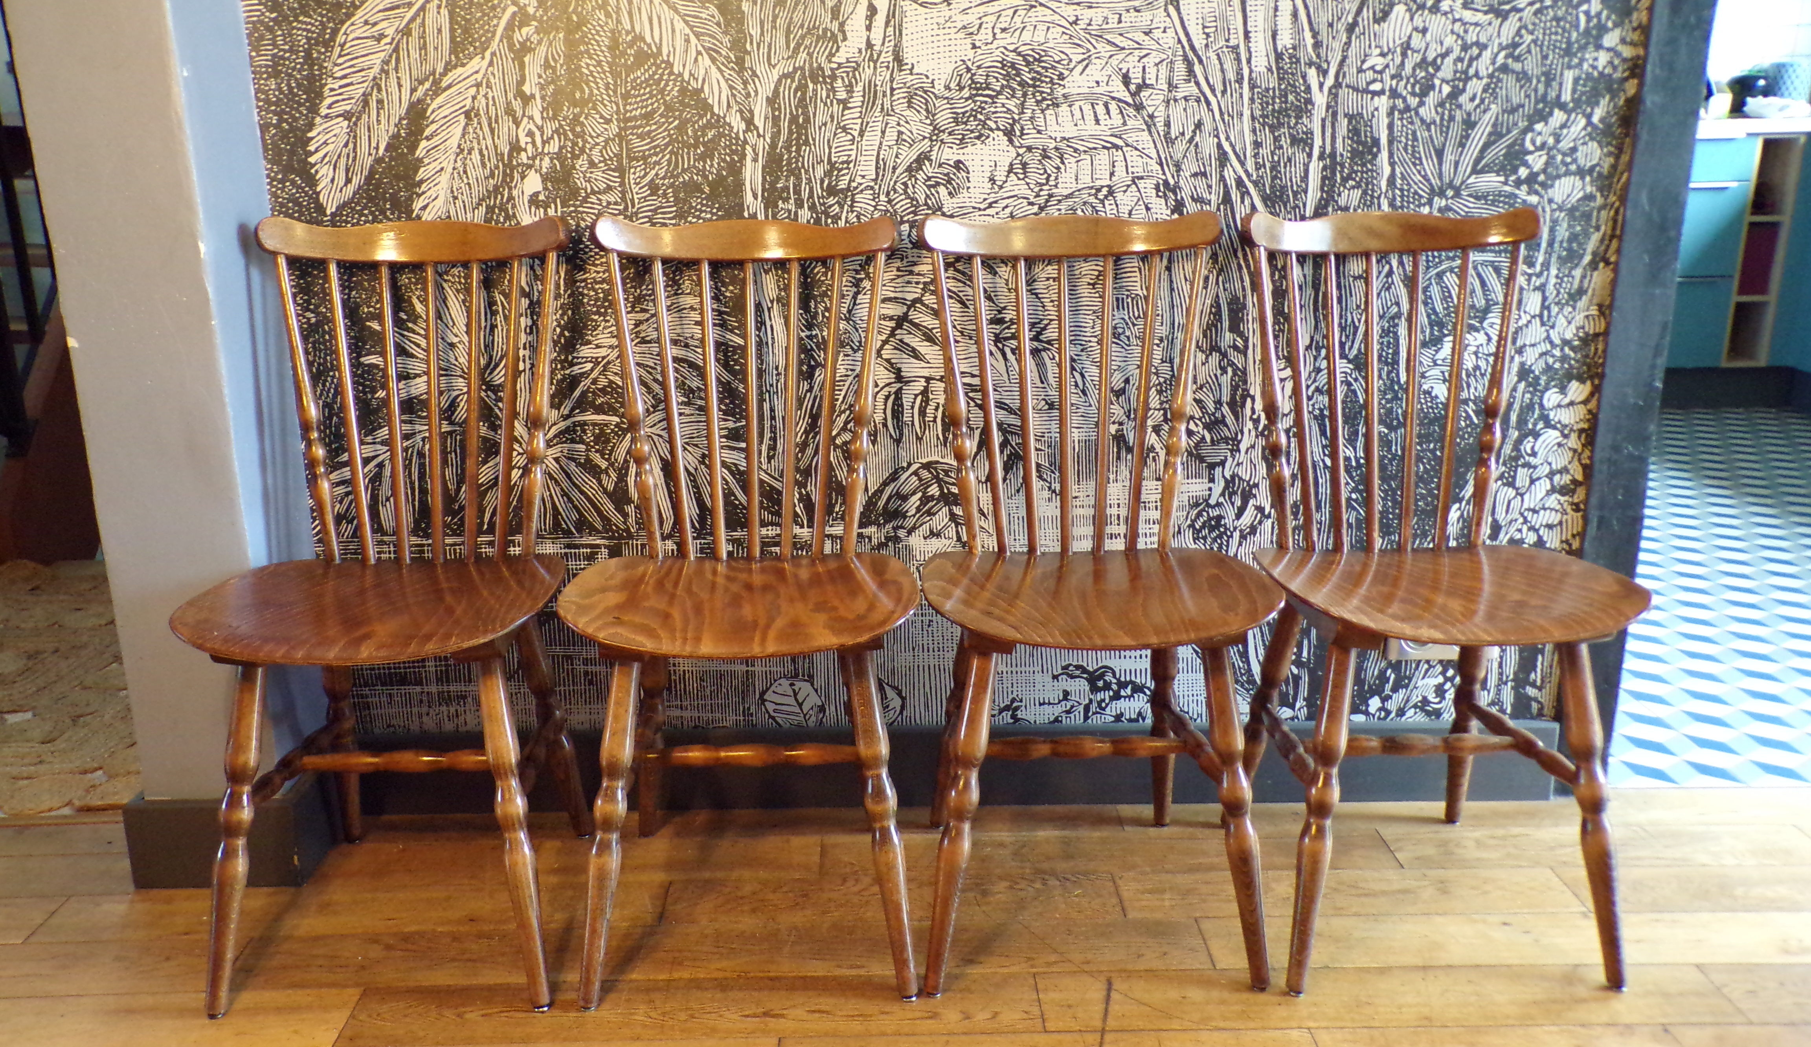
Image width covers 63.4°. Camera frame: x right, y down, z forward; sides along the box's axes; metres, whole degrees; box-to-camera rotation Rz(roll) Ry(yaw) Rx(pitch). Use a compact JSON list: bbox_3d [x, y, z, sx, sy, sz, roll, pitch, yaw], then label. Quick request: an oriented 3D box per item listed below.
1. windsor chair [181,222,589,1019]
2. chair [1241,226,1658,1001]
[{"bbox_3d":[-0.615,0.089,1.778,0.430,0.864,0.468,-1,17,-1],"label":"windsor chair"},{"bbox_3d":[0.637,0.075,1.804,0.430,0.864,0.468,-1,17,-2],"label":"chair"}]

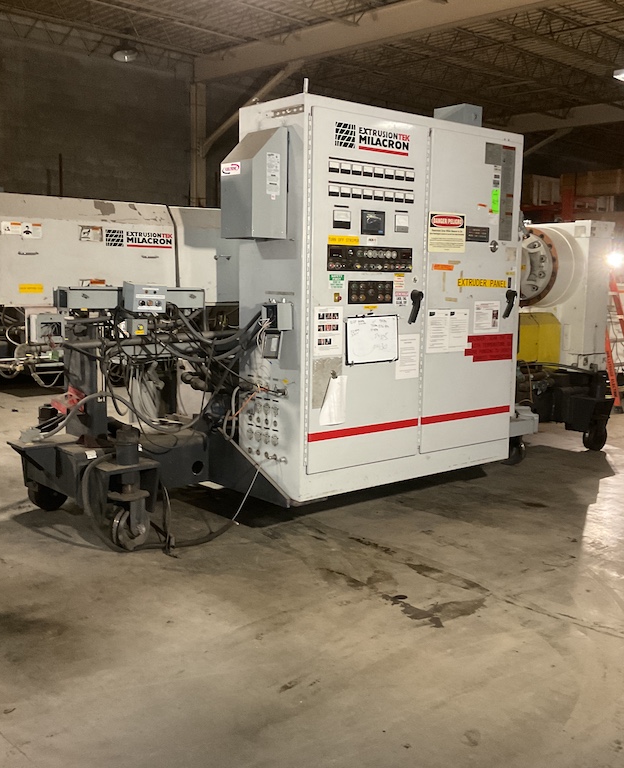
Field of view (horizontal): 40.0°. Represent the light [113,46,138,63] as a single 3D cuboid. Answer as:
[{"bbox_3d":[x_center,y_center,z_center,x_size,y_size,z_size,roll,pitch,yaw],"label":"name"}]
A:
[{"bbox_3d":[-2.976,-5.250,13.691,0.410,0.240,0.410,1,7,0],"label":"light"}]

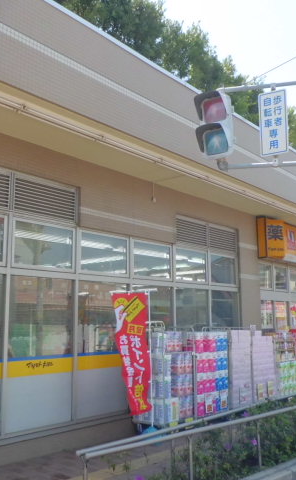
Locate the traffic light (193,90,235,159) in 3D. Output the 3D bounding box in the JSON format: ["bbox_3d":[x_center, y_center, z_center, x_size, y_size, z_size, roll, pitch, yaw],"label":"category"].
[{"bbox_3d":[0.681,-1.184,5.000,0.360,0.700,0.380,-7,-12,35],"label":"traffic light"}]

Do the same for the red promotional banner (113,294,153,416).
[{"bbox_3d":[-0.242,1.707,7.350,0.600,1.750,0.140,-5,-11,25],"label":"red promotional banner"}]

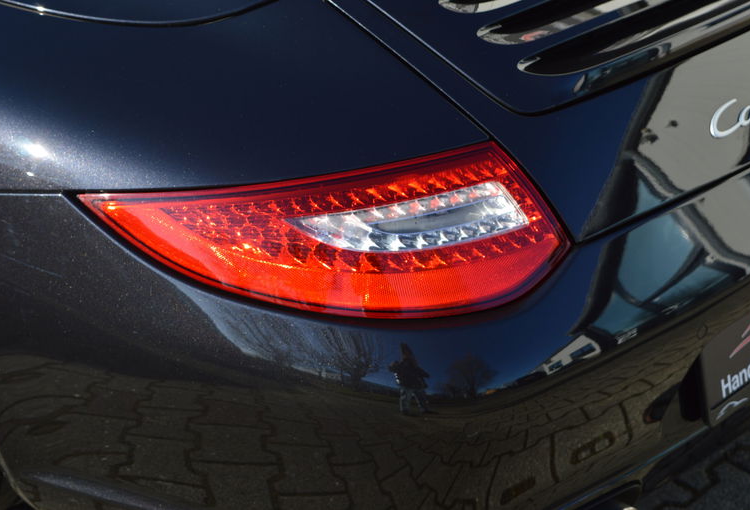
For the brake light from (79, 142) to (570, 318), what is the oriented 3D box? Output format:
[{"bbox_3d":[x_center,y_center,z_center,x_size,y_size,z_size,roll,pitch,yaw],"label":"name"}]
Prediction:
[{"bbox_3d":[-0.057,-0.039,1.607,0.529,0.167,0.191,-6,31,-6],"label":"brake light"}]

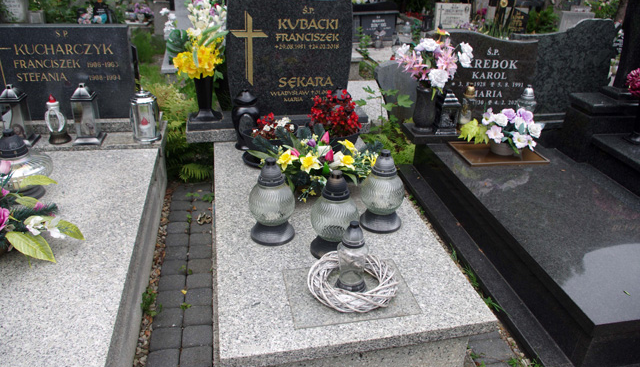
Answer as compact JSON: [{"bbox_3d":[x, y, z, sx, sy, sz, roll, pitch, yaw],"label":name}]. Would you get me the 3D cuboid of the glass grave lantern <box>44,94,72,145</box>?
[{"bbox_3d":[-1.425,-0.352,2.590,0.118,0.263,0.118,-3,22,-11],"label":"glass grave lantern"}]

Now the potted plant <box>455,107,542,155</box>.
[{"bbox_3d":[1.045,-0.312,2.738,0.490,0.285,0.330,-4,30,-11],"label":"potted plant"}]

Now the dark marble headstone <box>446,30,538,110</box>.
[{"bbox_3d":[0.951,-0.673,2.970,0.730,0.530,0.080,-4,30,-11],"label":"dark marble headstone"}]

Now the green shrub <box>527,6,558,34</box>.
[{"bbox_3d":[2.754,-1.909,5.980,0.430,0.620,0.420,-4,30,-11],"label":"green shrub"}]

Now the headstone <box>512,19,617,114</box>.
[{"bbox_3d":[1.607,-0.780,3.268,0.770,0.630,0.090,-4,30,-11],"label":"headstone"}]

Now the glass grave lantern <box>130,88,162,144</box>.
[{"bbox_3d":[-0.968,-0.382,2.655,0.151,0.285,0.151,-3,22,-11],"label":"glass grave lantern"}]

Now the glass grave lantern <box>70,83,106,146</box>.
[{"bbox_3d":[-1.281,-0.384,2.621,0.153,0.316,0.153,-3,22,-11],"label":"glass grave lantern"}]

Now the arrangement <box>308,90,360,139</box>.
[{"bbox_3d":[0.087,-0.370,2.606,0.290,0.280,0.270,-4,30,-11],"label":"arrangement"}]

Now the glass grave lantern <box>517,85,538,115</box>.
[{"bbox_3d":[1.404,-0.533,3.225,0.133,0.244,0.133,-3,22,-11],"label":"glass grave lantern"}]

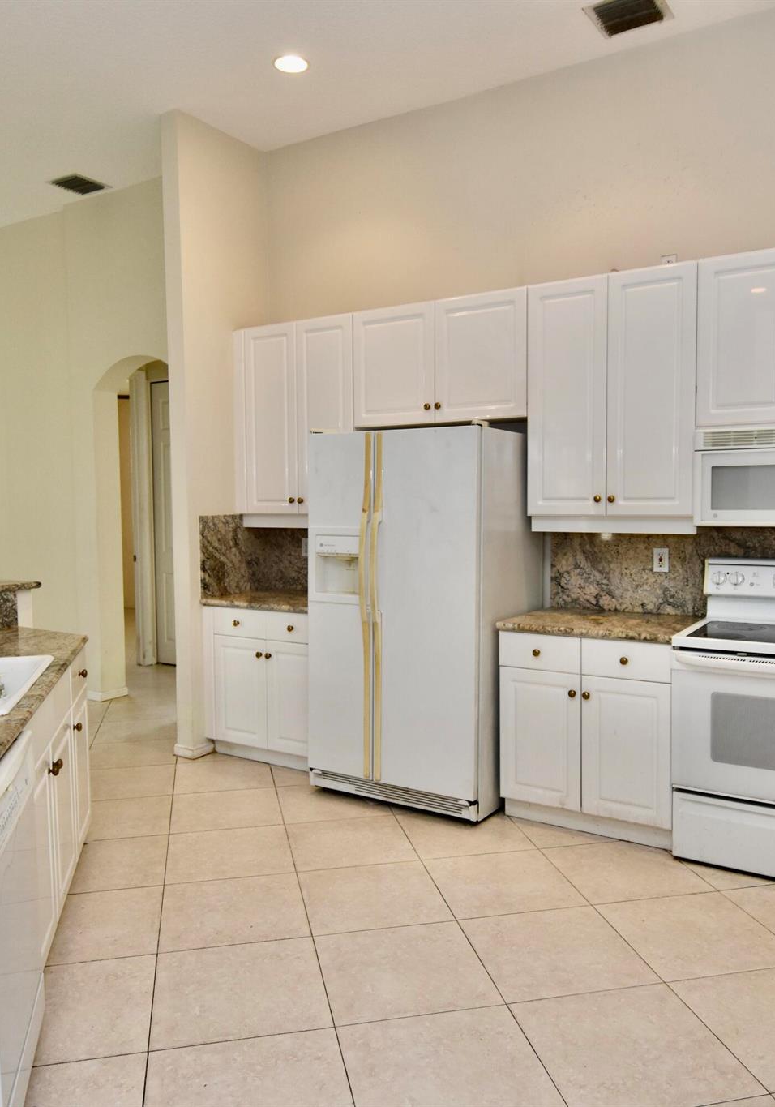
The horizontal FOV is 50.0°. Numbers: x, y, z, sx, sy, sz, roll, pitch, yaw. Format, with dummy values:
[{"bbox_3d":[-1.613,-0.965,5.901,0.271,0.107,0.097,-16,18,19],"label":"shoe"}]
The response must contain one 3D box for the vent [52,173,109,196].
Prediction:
[{"bbox_3d":[-2.092,-2.492,5.632,0.300,0.025,0.300,2,4,32],"label":"vent"}]

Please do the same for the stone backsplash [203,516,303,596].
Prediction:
[{"bbox_3d":[-0.584,0.014,4.747,0.795,0.461,0.590,2,4,32],"label":"stone backsplash"}]

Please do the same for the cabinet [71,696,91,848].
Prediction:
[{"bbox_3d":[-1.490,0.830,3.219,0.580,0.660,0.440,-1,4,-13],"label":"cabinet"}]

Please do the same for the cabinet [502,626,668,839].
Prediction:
[{"bbox_3d":[0.991,0.772,3.812,0.750,0.871,0.623,2,4,32],"label":"cabinet"}]

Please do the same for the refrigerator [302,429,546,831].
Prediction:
[{"bbox_3d":[0.183,0.303,4.143,0.915,1.774,0.790,2,4,32],"label":"refrigerator"}]

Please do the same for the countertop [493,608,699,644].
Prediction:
[{"bbox_3d":[0.979,0.320,3.779,0.771,0.037,0.647,2,4,32],"label":"countertop"}]

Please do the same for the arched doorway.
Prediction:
[{"bbox_3d":[-1.667,-0.137,5.889,0.885,2.465,0.220,2,4,32],"label":"arched doorway"}]

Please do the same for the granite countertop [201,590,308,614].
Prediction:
[{"bbox_3d":[-0.530,0.268,4.714,0.870,0.037,0.647,2,4,32],"label":"granite countertop"}]

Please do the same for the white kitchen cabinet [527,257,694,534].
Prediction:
[{"bbox_3d":[1.070,-0.681,3.853,0.760,1.119,0.326,2,4,32],"label":"white kitchen cabinet"}]

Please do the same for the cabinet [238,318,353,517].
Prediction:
[{"bbox_3d":[-0.448,-0.738,4.794,0.846,1.109,0.326,2,4,32],"label":"cabinet"}]

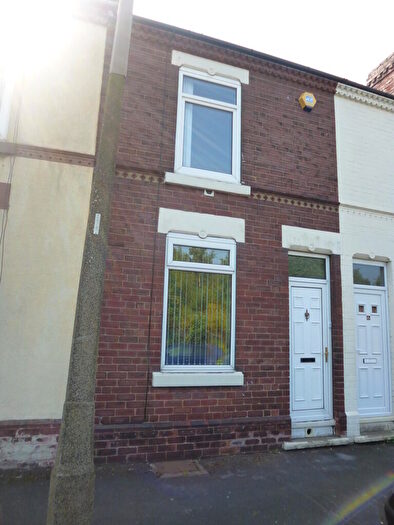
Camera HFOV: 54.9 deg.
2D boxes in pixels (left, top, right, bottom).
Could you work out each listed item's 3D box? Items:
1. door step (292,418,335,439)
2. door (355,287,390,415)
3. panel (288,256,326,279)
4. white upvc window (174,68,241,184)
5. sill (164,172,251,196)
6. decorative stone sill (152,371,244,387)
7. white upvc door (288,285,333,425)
[{"bbox_3d":[1.624,2.405,5.506,0.802,0.233,0.180,5,-11,-19],"label":"door step"},{"bbox_3d":[2.714,1.400,6.052,0.864,1.967,0.070,5,-11,-19],"label":"door"},{"bbox_3d":[1.686,0.071,5.894,0.709,0.329,0.030,5,-11,-19],"label":"panel"},{"bbox_3d":[0.175,-2.047,5.652,1.040,1.710,0.070,5,-11,-19],"label":"white upvc window"},{"bbox_3d":[0.152,-1.093,5.424,1.300,0.139,0.150,5,-11,-19],"label":"sill"},{"bbox_3d":[0.014,1.515,4.946,1.251,0.166,0.150,5,-11,-19],"label":"decorative stone sill"},{"bbox_3d":[1.644,1.285,5.685,0.864,2.059,0.070,5,-11,-19],"label":"white upvc door"}]

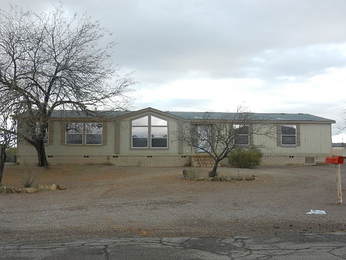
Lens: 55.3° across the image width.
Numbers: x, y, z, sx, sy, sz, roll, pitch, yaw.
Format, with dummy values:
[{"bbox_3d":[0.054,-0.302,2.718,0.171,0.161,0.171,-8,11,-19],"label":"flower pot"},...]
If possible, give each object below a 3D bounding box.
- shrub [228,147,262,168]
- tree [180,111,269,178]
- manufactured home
[{"bbox_3d":[5.117,1.941,23.300,2.300,1.500,2.100,0,-3,-6],"label":"shrub"},{"bbox_3d":[2.403,0.641,15.400,4.000,3.200,3.700,0,-3,-6],"label":"tree"},{"bbox_3d":[0.383,0.745,28.308,23.510,4.400,8.500,0,-3,-6],"label":"manufactured home"}]

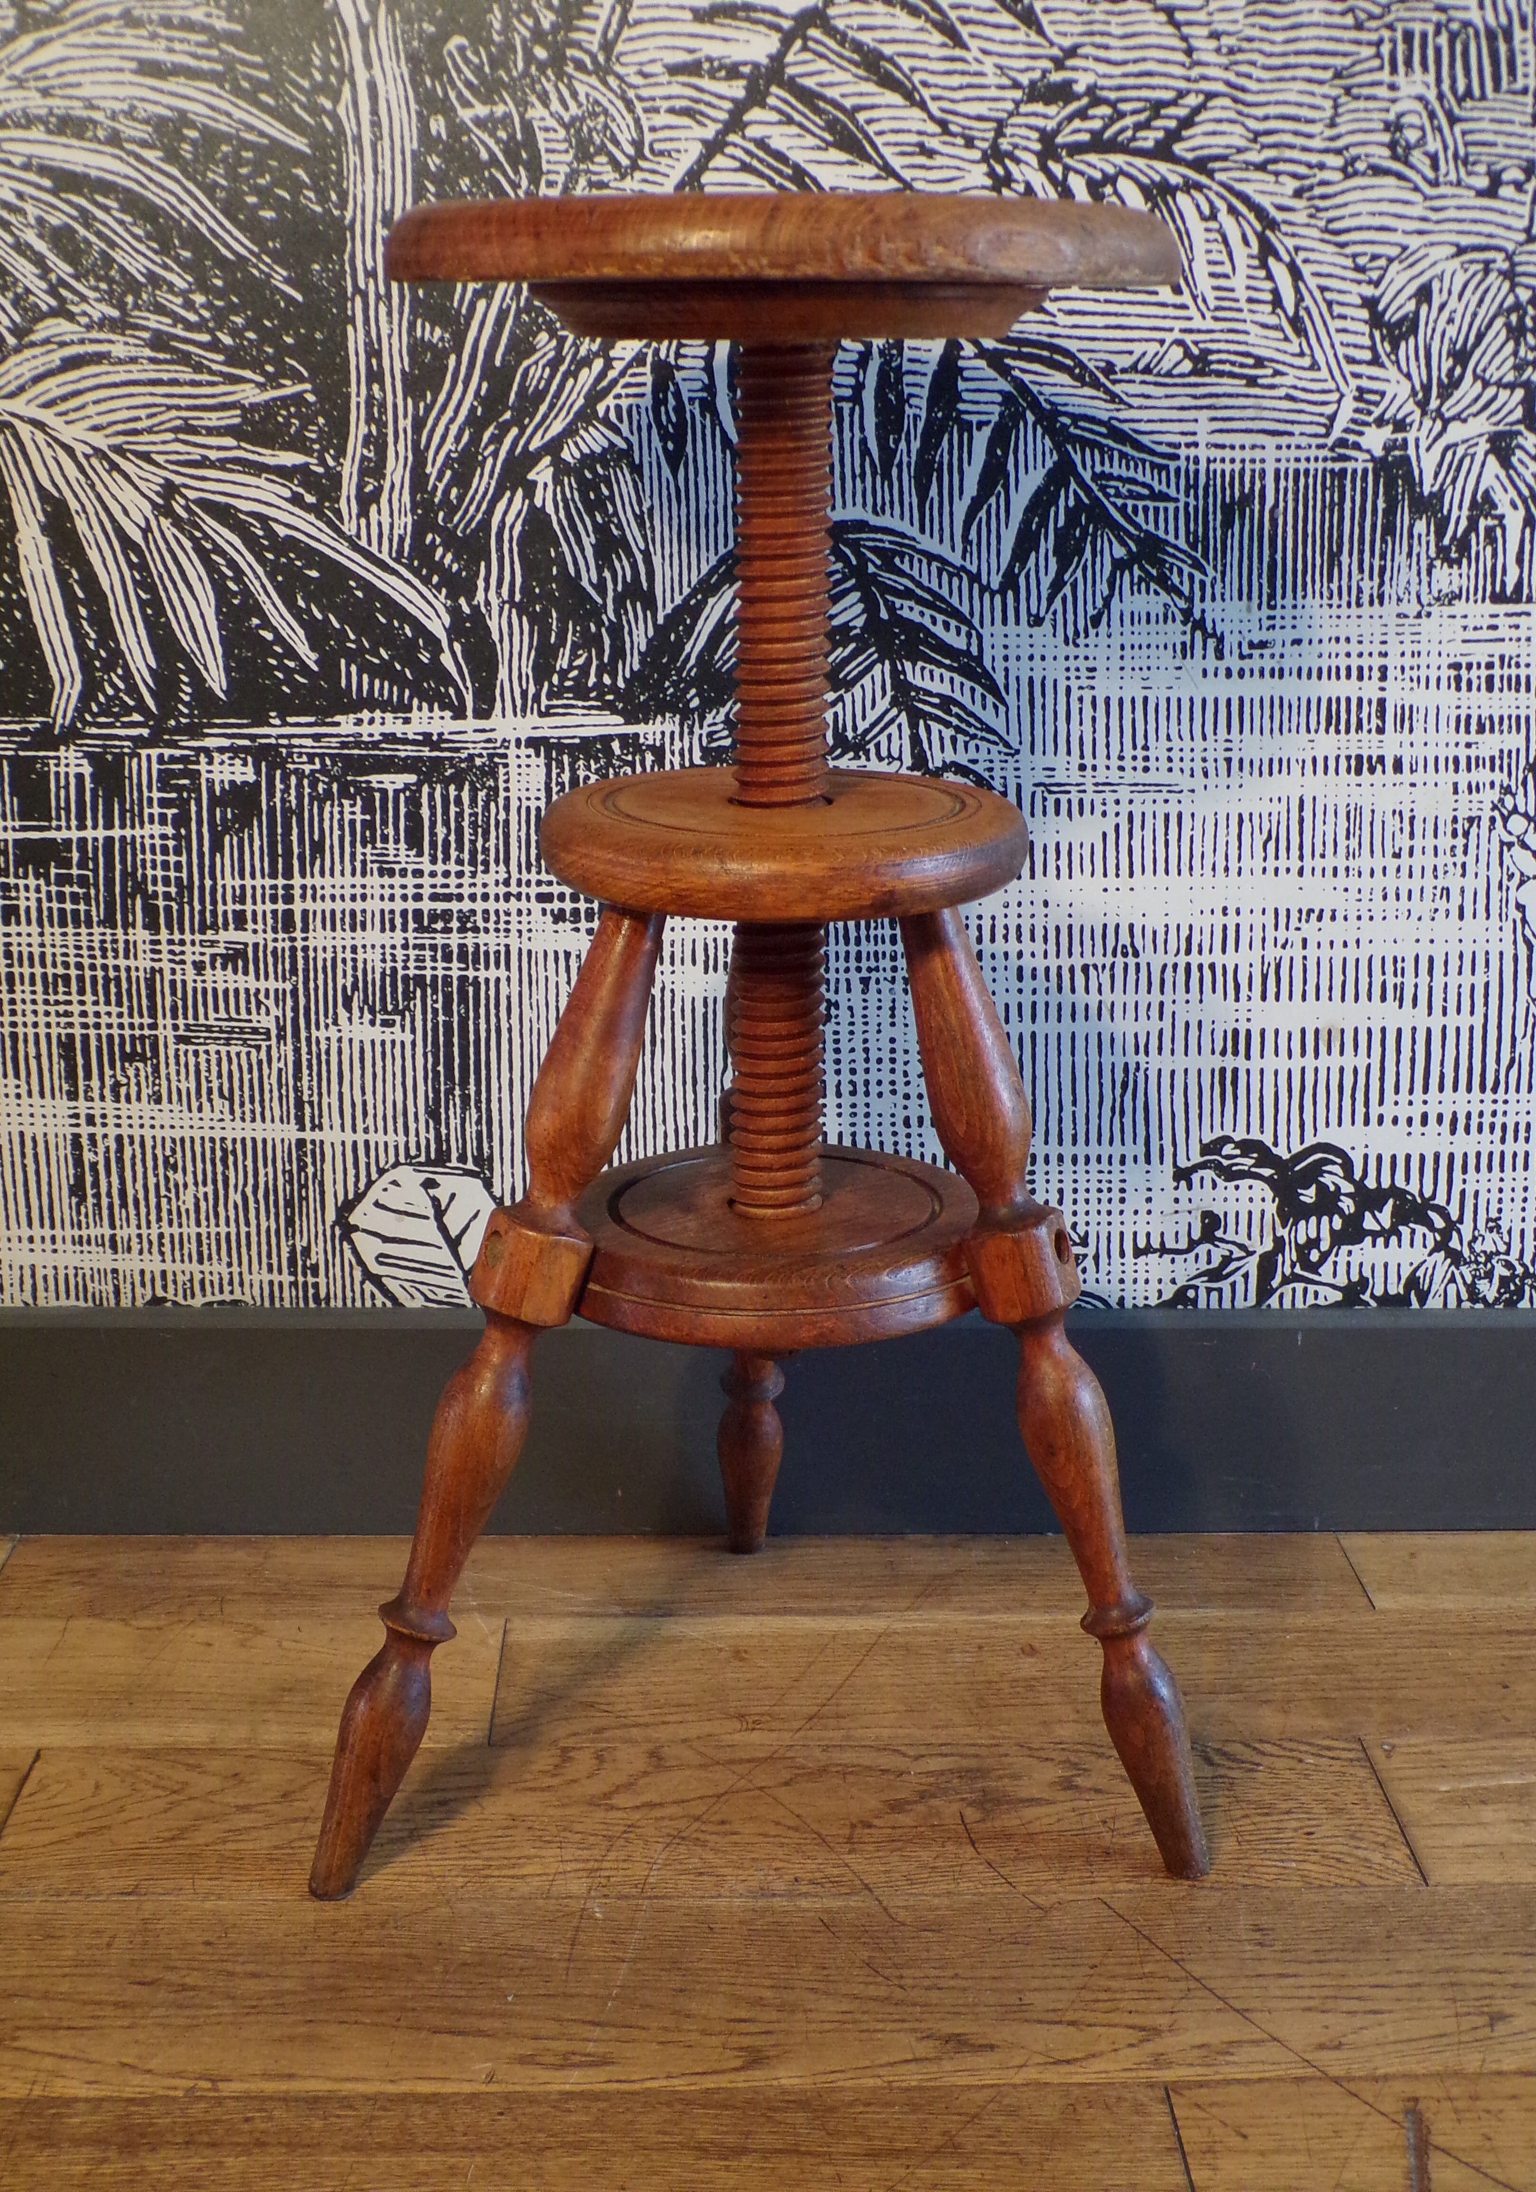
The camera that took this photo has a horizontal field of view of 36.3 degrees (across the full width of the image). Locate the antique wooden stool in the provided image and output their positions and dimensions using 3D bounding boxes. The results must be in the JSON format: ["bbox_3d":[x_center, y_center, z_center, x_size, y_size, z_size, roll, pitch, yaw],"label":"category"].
[{"bbox_3d":[0.002,-0.027,1.055,0.393,0.684,0.381,0,17,-3],"label":"antique wooden stool"}]

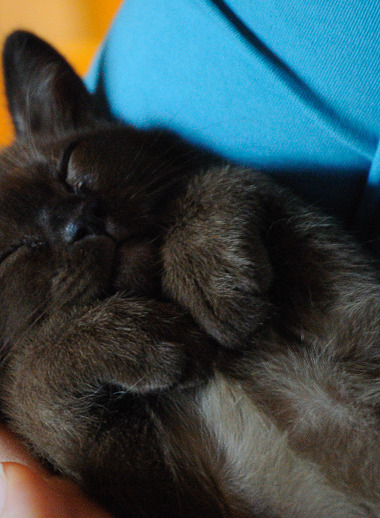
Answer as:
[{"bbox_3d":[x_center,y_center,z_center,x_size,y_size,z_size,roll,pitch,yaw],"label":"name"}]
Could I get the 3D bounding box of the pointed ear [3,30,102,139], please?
[{"bbox_3d":[-0.041,-0.049,0.645,0.029,0.033,0.016,-14,-8,-25],"label":"pointed ear"}]

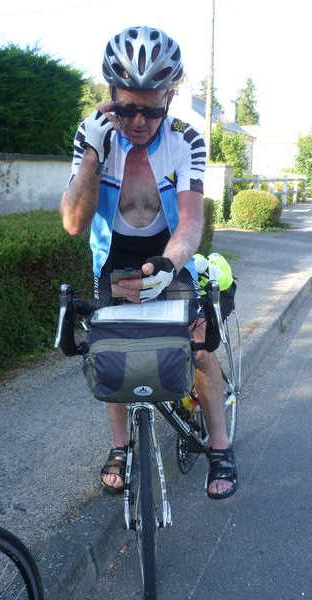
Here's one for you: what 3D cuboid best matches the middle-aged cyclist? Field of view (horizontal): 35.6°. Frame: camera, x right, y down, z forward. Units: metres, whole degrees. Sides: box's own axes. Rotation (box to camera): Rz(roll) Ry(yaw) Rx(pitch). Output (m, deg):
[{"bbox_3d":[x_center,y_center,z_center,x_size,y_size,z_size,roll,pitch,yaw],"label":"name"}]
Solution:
[{"bbox_3d":[0.000,-0.041,1.753,0.580,1.660,0.680,2,14,10],"label":"middle-aged cyclist"}]

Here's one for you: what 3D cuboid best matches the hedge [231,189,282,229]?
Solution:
[{"bbox_3d":[2.530,-2.334,12.200,1.270,0.970,1.220,0,14,0],"label":"hedge"}]

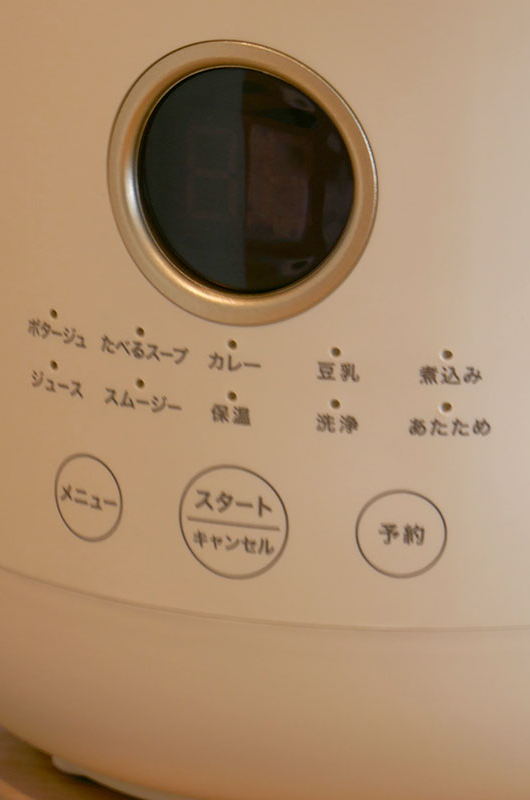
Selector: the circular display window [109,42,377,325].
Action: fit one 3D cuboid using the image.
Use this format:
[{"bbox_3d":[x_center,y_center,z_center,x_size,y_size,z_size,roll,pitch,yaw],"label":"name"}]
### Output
[{"bbox_3d":[-0.003,-0.027,0.833,0.036,0.037,0.006,6,16,20],"label":"circular display window"}]

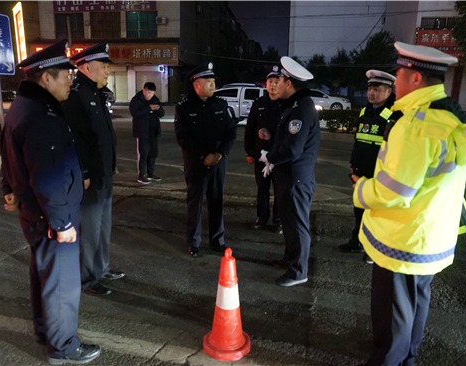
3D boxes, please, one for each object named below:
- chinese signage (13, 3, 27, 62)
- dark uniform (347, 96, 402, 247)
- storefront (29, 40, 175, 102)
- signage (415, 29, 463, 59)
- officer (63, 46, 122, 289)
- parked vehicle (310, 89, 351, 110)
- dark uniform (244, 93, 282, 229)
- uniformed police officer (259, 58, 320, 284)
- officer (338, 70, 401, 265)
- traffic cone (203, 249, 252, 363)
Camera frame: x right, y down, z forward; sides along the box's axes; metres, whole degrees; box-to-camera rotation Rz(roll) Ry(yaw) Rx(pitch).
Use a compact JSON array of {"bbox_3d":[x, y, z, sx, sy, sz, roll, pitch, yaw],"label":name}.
[{"bbox_3d":[-15.696,-10.980,27.000,0.300,4.400,1.700,-10,17,-42],"label":"chinese signage"},{"bbox_3d":[1.309,-0.058,3.473,0.370,1.510,0.570,-8,16,-37],"label":"dark uniform"},{"bbox_3d":[-10.225,-8.943,29.616,11.806,4.738,1.600,0,14,0],"label":"storefront"},{"bbox_3d":[14.406,-9.535,25.500,3.400,2.300,0.200,2,13,2],"label":"signage"},{"bbox_3d":[-1.046,-0.062,2.788,0.380,1.840,0.550,5,15,19],"label":"officer"},{"bbox_3d":[4.489,-4.709,21.500,4.600,1.480,1.800,0,14,0],"label":"parked vehicle"},{"bbox_3d":[0.386,-0.225,4.098,0.550,1.560,0.360,0,14,2],"label":"dark uniform"},{"bbox_3d":[0.512,-0.067,2.952,0.420,1.810,0.520,3,14,12],"label":"uniformed police officer"},{"bbox_3d":[1.311,-0.136,3.455,0.390,1.780,0.580,-8,16,-37],"label":"officer"},{"bbox_3d":[-0.033,0.705,2.227,0.290,0.662,0.290,0,14,0],"label":"traffic cone"}]

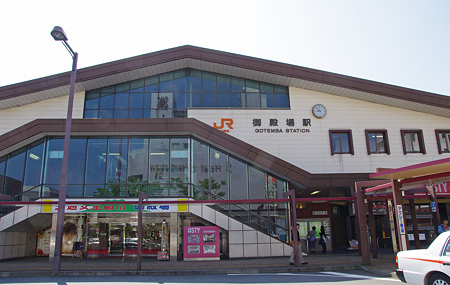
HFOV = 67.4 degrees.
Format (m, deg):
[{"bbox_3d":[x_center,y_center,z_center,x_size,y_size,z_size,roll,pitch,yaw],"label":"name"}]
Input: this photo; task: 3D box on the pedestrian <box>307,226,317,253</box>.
[{"bbox_3d":[5.292,5.875,20.387,0.550,1.550,0.380,-2,-14,3],"label":"pedestrian"}]

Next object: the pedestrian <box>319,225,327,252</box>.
[{"bbox_3d":[5.877,5.838,20.256,0.480,1.540,0.380,-2,-14,5],"label":"pedestrian"}]

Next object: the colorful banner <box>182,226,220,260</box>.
[{"bbox_3d":[-1.151,5.118,17.084,1.833,1.671,0.250,0,-14,-3],"label":"colorful banner"}]

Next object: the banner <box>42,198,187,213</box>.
[{"bbox_3d":[-5.729,3.297,17.556,7.444,0.770,0.100,0,-14,-3],"label":"banner"}]

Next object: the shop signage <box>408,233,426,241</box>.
[{"bbox_3d":[11.637,5.750,20.405,1.089,0.395,0.040,0,-14,-3],"label":"shop signage"}]

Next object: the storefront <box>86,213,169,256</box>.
[{"bbox_3d":[-5.773,5.546,20.122,4.788,2.512,0.400,0,-14,-3],"label":"storefront"}]

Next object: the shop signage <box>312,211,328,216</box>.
[{"bbox_3d":[6.003,4.463,21.189,0.957,0.270,0.080,0,-14,-3],"label":"shop signage"}]

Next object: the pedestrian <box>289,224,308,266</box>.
[{"bbox_3d":[3.209,4.436,14.719,0.780,1.706,0.500,0,-14,-3],"label":"pedestrian"}]

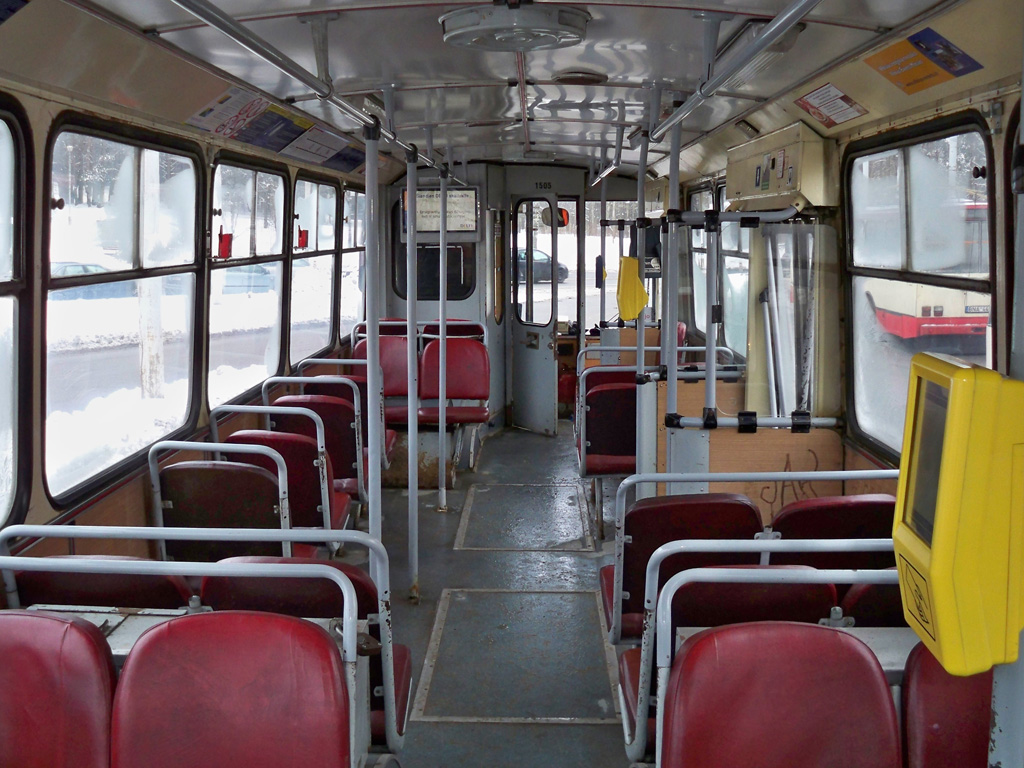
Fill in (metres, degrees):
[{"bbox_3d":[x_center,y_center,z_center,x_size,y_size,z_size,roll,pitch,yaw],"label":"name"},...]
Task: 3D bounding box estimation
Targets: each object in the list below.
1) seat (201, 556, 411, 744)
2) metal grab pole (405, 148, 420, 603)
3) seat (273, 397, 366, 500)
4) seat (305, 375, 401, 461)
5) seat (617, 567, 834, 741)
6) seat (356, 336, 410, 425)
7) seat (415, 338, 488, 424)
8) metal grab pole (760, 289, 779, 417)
[{"bbox_3d":[-0.491,0.597,2.567,0.425,0.480,0.470,0,9,1],"label":"seat"},{"bbox_3d":[-0.398,-0.008,4.199,0.045,1.850,0.045,1,9,1],"label":"metal grab pole"},{"bbox_3d":[-0.863,0.256,4.784,0.395,0.475,0.470,0,8,1],"label":"seat"},{"bbox_3d":[-0.848,0.159,5.446,0.400,0.475,0.470,0,8,1],"label":"seat"},{"bbox_3d":[0.494,0.607,2.477,0.420,0.480,0.470,0,9,1],"label":"seat"},{"bbox_3d":[-0.800,-0.028,6.514,0.420,0.490,0.480,0,8,1],"label":"seat"},{"bbox_3d":[-0.351,-0.025,6.244,0.420,0.465,0.480,0,9,1],"label":"seat"},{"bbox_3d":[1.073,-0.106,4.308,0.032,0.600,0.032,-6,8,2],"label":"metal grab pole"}]

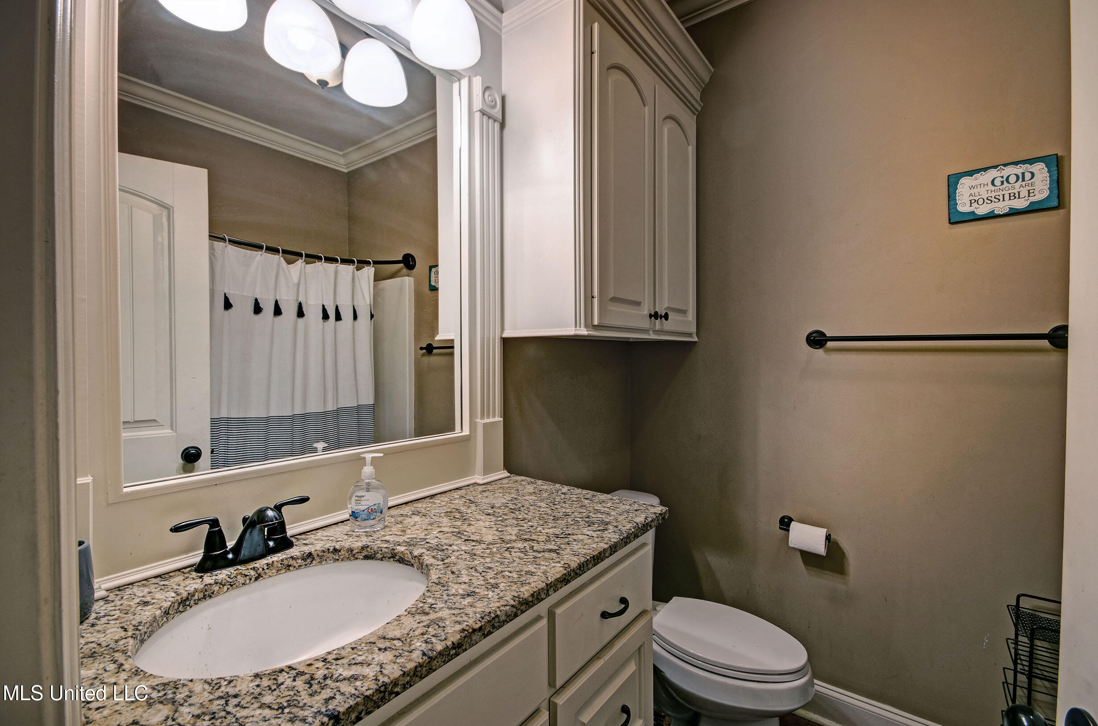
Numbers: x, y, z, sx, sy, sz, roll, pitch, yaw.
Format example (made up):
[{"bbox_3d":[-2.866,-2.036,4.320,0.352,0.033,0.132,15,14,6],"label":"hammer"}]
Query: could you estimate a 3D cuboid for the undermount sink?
[{"bbox_3d":[-0.374,0.458,0.697,0.345,0.155,0.405,1,1,39],"label":"undermount sink"}]

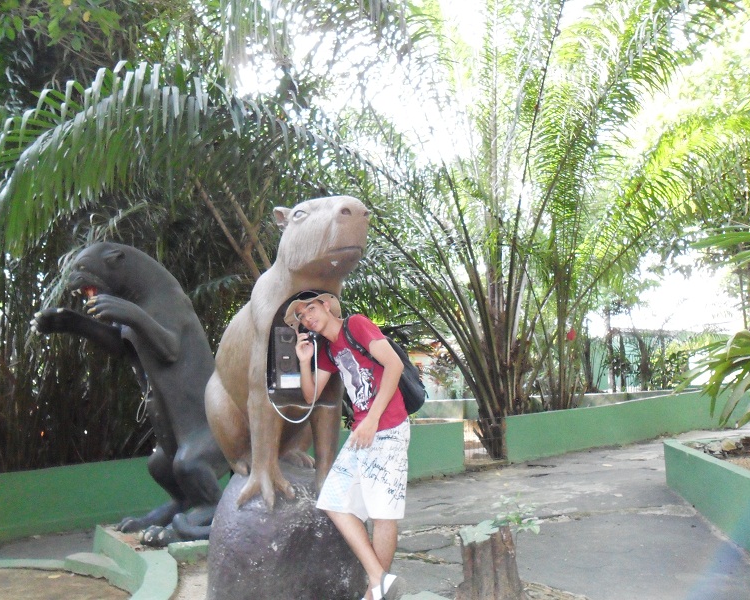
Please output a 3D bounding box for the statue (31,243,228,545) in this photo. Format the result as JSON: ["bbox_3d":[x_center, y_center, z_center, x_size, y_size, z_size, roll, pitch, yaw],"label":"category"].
[{"bbox_3d":[-1.620,0.580,4.200,1.220,1.970,0.650,3,-4,-39],"label":"statue"}]

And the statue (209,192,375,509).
[{"bbox_3d":[-0.460,0.270,3.580,0.720,1.720,1.050,3,-5,-42],"label":"statue"}]

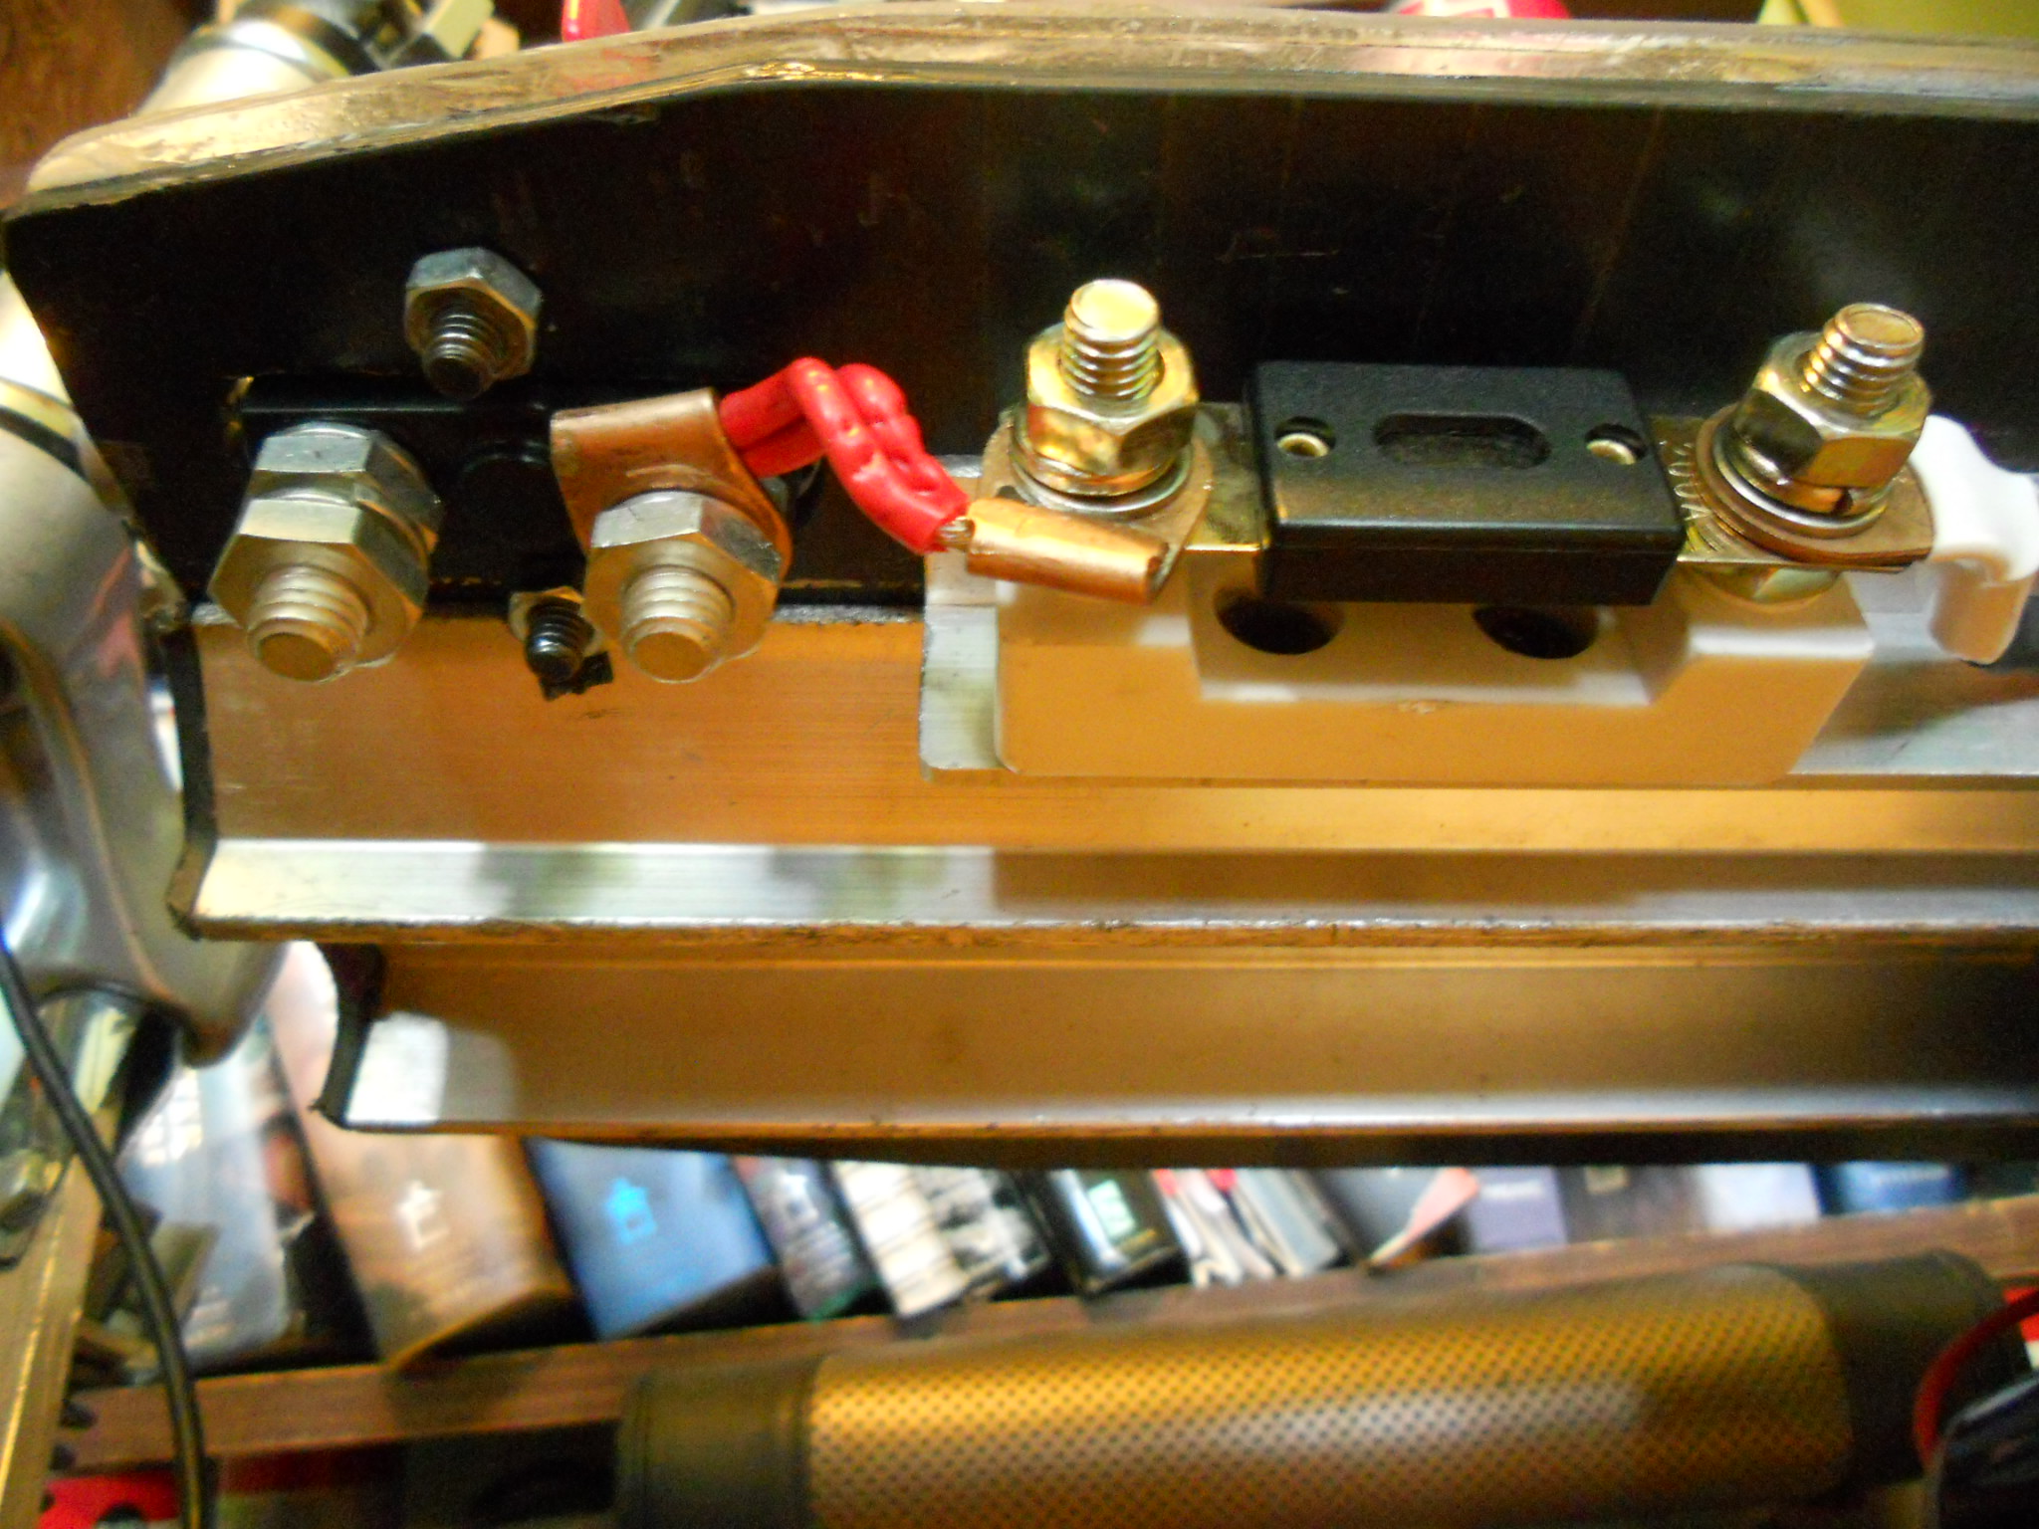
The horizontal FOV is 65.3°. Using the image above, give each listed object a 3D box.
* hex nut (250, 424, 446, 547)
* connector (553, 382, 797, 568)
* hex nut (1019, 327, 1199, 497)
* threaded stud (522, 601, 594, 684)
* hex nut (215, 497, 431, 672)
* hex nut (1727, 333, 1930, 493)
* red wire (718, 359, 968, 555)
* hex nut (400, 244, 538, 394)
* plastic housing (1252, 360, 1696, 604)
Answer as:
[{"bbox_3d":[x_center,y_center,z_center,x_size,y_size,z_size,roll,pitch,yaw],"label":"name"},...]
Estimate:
[{"bbox_3d":[-0.067,-0.025,0.157,0.019,0.008,0.017,3,-35,-3],"label":"hex nut"},{"bbox_3d":[-0.033,-0.027,0.153,0.020,0.007,0.026,-5,-36,8],"label":"connector"},{"bbox_3d":[0.008,-0.031,0.133,0.013,0.015,0.007,-2,-39,-3],"label":"hex nut"},{"bbox_3d":[-0.049,-0.014,0.168,0.006,0.009,0.006,1,-35,-1],"label":"threaded stud"},{"bbox_3d":[-0.066,-0.019,0.152,0.019,0.008,0.017,5,-36,-7],"label":"hex nut"},{"bbox_3d":[0.069,-0.030,0.134,0.015,0.013,0.006,3,-39,1],"label":"hex nut"},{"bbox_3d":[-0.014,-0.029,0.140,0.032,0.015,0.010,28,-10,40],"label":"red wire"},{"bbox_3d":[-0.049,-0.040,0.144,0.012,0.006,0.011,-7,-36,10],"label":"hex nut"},{"bbox_3d":[0.038,-0.025,0.140,0.034,0.022,0.009,1,-39,-1],"label":"plastic housing"}]

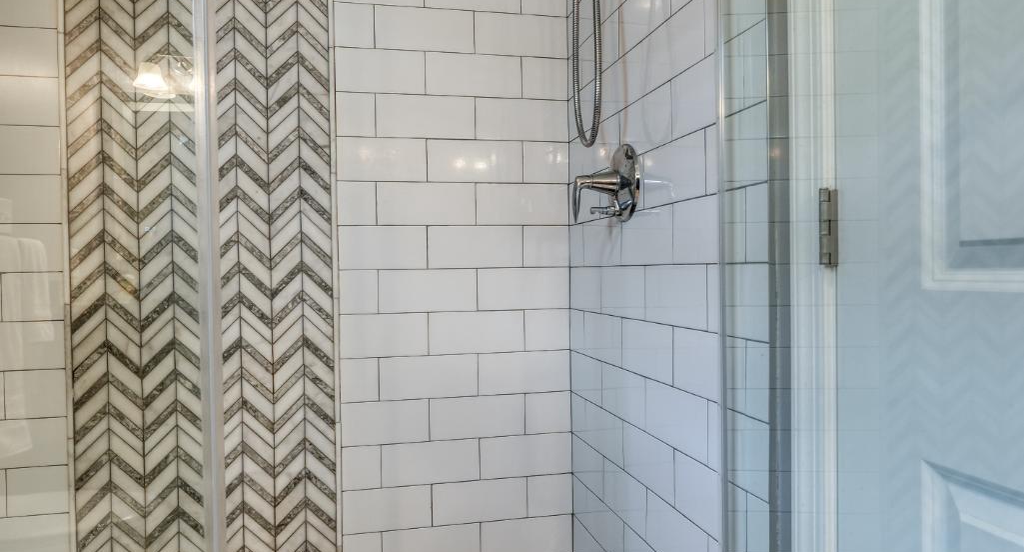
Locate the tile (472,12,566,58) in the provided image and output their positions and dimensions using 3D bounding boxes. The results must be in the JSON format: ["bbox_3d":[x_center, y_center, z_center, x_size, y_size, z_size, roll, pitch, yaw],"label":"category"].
[{"bbox_3d":[0.024,-0.610,1.740,0.243,0.105,0.010,-1,1,-13],"label":"tile"}]

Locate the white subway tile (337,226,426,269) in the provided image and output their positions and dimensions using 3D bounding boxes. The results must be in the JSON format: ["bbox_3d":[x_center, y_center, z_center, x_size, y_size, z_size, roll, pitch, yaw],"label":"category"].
[{"bbox_3d":[-0.316,-0.071,1.685,0.214,0.106,0.009,-1,1,-12],"label":"white subway tile"}]

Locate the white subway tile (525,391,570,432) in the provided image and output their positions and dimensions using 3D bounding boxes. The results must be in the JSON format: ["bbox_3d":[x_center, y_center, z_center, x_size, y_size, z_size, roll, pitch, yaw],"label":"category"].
[{"bbox_3d":[0.096,0.357,1.786,0.119,0.106,0.010,-1,1,-12],"label":"white subway tile"}]

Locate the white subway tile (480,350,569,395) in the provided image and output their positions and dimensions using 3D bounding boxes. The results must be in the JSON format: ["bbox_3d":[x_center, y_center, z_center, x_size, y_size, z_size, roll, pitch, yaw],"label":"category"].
[{"bbox_3d":[0.035,0.256,1.813,0.250,0.109,0.010,-1,1,-12],"label":"white subway tile"}]

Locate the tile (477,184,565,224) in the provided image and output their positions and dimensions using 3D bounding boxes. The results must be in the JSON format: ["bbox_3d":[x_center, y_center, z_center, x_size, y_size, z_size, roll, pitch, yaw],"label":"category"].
[{"bbox_3d":[0.028,-0.184,1.767,0.243,0.106,0.010,-1,1,-12],"label":"tile"}]

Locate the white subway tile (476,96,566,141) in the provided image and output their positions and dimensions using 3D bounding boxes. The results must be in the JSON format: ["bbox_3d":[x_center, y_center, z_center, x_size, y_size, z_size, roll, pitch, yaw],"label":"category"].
[{"bbox_3d":[0.027,-0.410,1.805,0.250,0.109,0.010,-1,1,-12],"label":"white subway tile"}]

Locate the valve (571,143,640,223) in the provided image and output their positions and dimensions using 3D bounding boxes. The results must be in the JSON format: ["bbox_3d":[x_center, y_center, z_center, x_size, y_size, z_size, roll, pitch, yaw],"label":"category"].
[{"bbox_3d":[0.179,-0.189,1.398,0.112,0.159,0.162,-1,1,-13],"label":"valve"}]

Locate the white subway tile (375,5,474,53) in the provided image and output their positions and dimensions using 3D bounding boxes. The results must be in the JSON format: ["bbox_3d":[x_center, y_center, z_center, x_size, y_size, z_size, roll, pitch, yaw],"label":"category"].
[{"bbox_3d":[-0.212,-0.595,1.654,0.238,0.103,0.009,-1,1,-12],"label":"white subway tile"}]

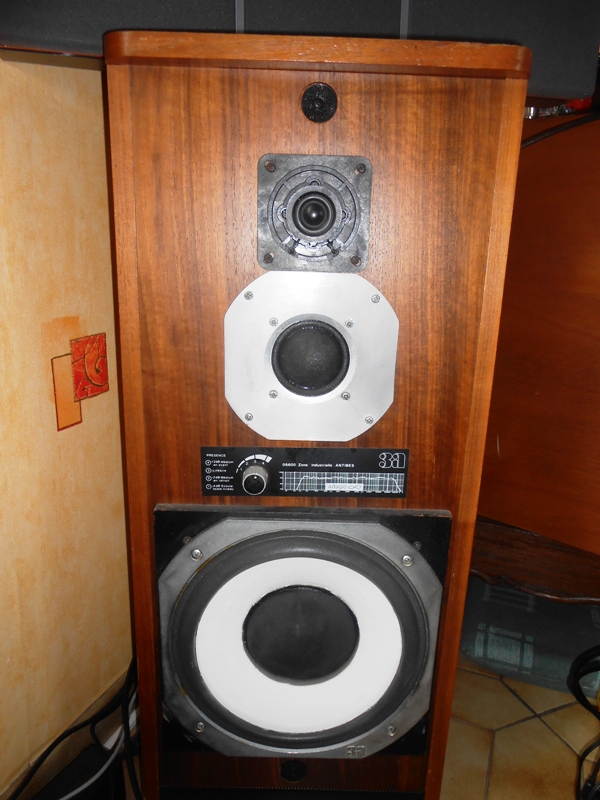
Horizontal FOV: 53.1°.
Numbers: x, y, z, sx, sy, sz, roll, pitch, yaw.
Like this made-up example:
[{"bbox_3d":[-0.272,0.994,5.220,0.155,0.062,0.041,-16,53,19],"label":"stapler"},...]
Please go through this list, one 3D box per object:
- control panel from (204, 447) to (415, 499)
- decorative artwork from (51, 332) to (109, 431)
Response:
[{"bbox_3d":[0.005,0.075,0.586,0.204,0.051,0.020,2,16,-1],"label":"control panel"},{"bbox_3d":[-0.260,-0.023,0.723,0.010,0.102,0.091,8,17,21],"label":"decorative artwork"}]

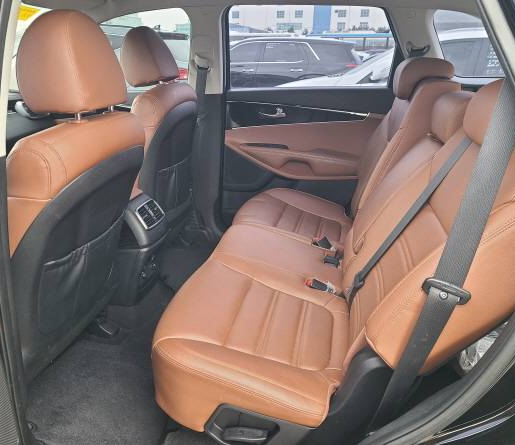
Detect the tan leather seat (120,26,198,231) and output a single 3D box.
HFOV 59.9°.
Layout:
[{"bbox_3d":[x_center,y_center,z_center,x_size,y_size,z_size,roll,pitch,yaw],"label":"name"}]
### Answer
[{"bbox_3d":[-0.632,-0.274,1.885,0.730,1.020,0.520,4,22,11],"label":"tan leather seat"}]

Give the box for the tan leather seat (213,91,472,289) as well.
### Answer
[{"bbox_3d":[0.266,-0.061,1.430,0.830,0.710,0.400,4,22,11],"label":"tan leather seat"}]

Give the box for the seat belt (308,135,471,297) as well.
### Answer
[{"bbox_3d":[0.326,0.005,1.182,0.340,0.490,0.130,4,22,11],"label":"seat belt"}]

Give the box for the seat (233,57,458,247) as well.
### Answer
[{"bbox_3d":[0.315,-0.244,1.786,0.790,0.790,0.460,4,22,11],"label":"seat"}]

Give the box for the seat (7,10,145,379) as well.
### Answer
[{"bbox_3d":[-0.689,-0.006,1.208,0.740,1.020,0.530,4,22,11],"label":"seat"}]

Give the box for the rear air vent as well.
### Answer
[{"bbox_3d":[-0.387,-0.026,1.579,0.035,0.085,0.125,-22,15,19],"label":"rear air vent"}]

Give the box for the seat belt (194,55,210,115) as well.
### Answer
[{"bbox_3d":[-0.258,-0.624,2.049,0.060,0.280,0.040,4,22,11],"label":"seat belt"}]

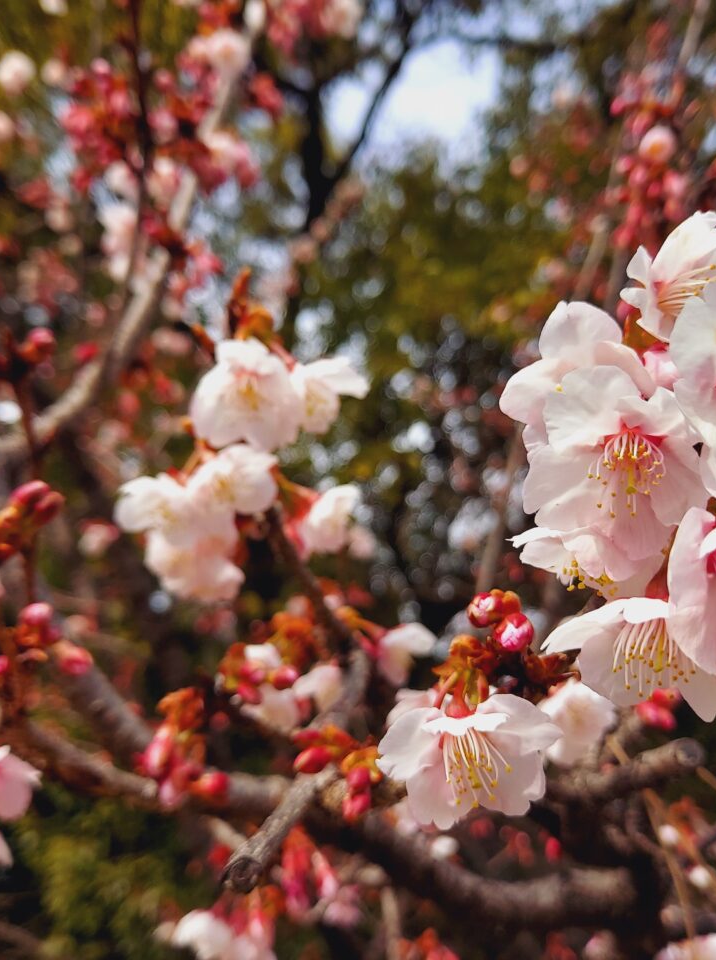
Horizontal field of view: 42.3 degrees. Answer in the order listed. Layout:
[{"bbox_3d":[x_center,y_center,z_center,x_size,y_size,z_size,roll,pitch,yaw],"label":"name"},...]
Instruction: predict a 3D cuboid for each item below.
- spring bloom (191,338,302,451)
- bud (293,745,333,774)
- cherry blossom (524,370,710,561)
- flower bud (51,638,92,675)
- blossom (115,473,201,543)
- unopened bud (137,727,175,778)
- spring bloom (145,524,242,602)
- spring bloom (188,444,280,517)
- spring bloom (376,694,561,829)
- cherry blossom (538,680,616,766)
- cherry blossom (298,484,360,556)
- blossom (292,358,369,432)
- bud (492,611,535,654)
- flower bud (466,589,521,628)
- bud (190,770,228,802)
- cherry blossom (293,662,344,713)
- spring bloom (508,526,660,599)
[{"bbox_3d":[-0.033,-0.025,0.270,0.031,0.030,0.017,1,25,-2],"label":"spring bloom"},{"bbox_3d":[-0.010,0.059,0.195,0.009,0.006,0.006,-21,-5,-24],"label":"bud"},{"bbox_3d":[0.042,-0.005,0.150,0.027,0.019,0.036,-9,-57,21],"label":"cherry blossom"},{"bbox_3d":[-0.083,0.052,0.270,0.010,0.012,0.010,-41,-18,0],"label":"flower bud"},{"bbox_3d":[-0.060,0.009,0.280,0.025,0.023,0.014,-10,22,34],"label":"blossom"},{"bbox_3d":[-0.059,0.080,0.270,0.009,0.015,0.009,21,-6,0],"label":"unopened bud"},{"bbox_3d":[-0.053,0.026,0.300,0.033,0.027,0.022,0,24,0],"label":"spring bloom"},{"bbox_3d":[-0.035,-0.002,0.270,0.026,0.024,0.017,-3,23,8],"label":"spring bloom"},{"bbox_3d":[0.021,0.053,0.175,0.035,0.023,0.020,1,23,-3],"label":"spring bloom"},{"bbox_3d":[0.059,0.066,0.250,0.024,0.024,0.019,7,20,-32],"label":"cherry blossom"},{"bbox_3d":[-0.012,0.010,0.275,0.020,0.022,0.022,37,4,39],"label":"cherry blossom"},{"bbox_3d":[-0.011,-0.027,0.275,0.018,0.026,0.026,38,0,34],"label":"blossom"},{"bbox_3d":[0.028,0.027,0.166,0.007,0.007,0.009,-3,17,13],"label":"bud"},{"bbox_3d":[0.025,0.024,0.169,0.007,0.007,0.010,-11,2,38],"label":"flower bud"},{"bbox_3d":[-0.043,0.089,0.270,0.011,0.009,0.009,12,0,12],"label":"bud"},{"bbox_3d":[-0.013,0.067,0.300,0.017,0.017,0.016,-3,30,16],"label":"cherry blossom"},{"bbox_3d":[0.042,0.014,0.168,0.027,0.013,0.026,11,-22,3],"label":"spring bloom"}]

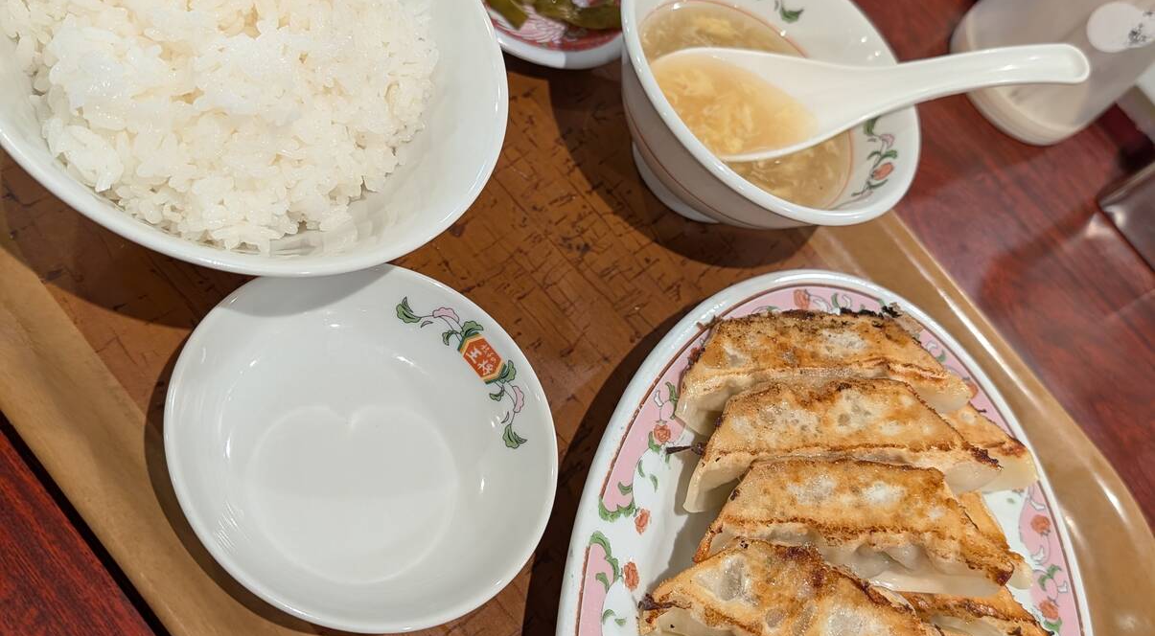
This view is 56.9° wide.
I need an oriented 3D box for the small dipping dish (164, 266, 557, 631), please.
[{"bbox_3d":[-0.055,0.034,0.270,0.096,0.030,0.096,13,60,-23],"label":"small dipping dish"}]

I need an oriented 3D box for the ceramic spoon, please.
[{"bbox_3d":[0.099,-0.077,0.372,0.155,0.042,0.045,-3,66,-17],"label":"ceramic spoon"}]

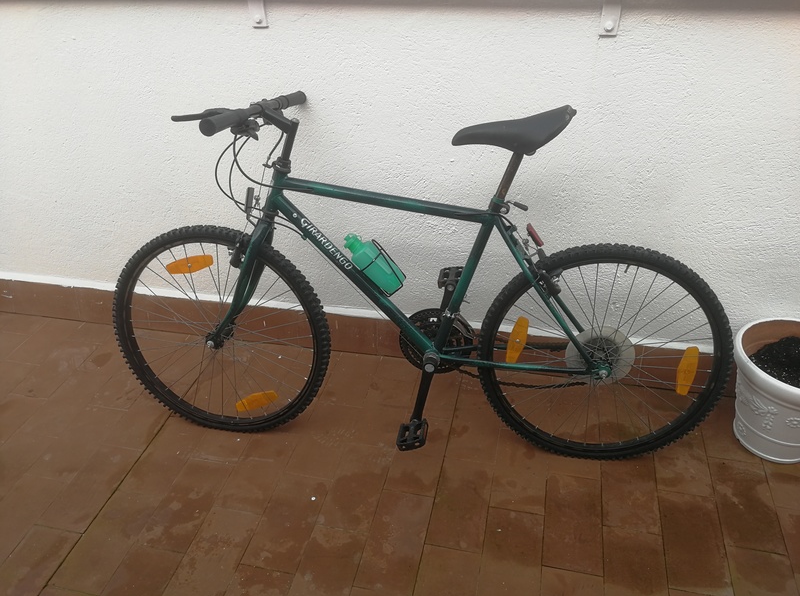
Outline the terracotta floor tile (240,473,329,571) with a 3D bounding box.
[{"bbox_3d":[-0.287,0.581,1.626,0.140,0.012,0.280,6,35,12],"label":"terracotta floor tile"}]

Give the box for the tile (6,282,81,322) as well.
[{"bbox_3d":[-1.377,0.009,2.423,0.285,0.141,0.015,6,19,11],"label":"tile"}]

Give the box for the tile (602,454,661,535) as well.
[{"bbox_3d":[0.611,0.507,1.675,0.140,0.012,0.280,6,35,12],"label":"tile"}]

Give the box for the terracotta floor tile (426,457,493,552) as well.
[{"bbox_3d":[0.165,0.544,1.651,0.140,0.012,0.280,6,35,12],"label":"terracotta floor tile"}]

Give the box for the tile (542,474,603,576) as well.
[{"bbox_3d":[0.455,0.588,1.637,0.142,0.015,0.284,6,36,12],"label":"tile"}]

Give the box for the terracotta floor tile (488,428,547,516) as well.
[{"bbox_3d":[0.335,0.478,1.734,0.140,0.012,0.280,6,35,12],"label":"terracotta floor tile"}]

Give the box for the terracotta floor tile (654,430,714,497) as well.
[{"bbox_3d":[0.808,0.454,1.807,0.142,0.015,0.284,6,36,12],"label":"terracotta floor tile"}]

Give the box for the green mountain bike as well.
[{"bbox_3d":[0.007,-0.014,1.622,1.670,0.955,0.560,3,24,8],"label":"green mountain bike"}]

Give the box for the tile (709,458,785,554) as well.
[{"bbox_3d":[0.891,0.533,1.618,0.140,0.012,0.280,6,35,12],"label":"tile"}]

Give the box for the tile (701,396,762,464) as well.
[{"bbox_3d":[0.956,0.379,1.837,0.140,0.012,0.270,6,35,12],"label":"tile"}]

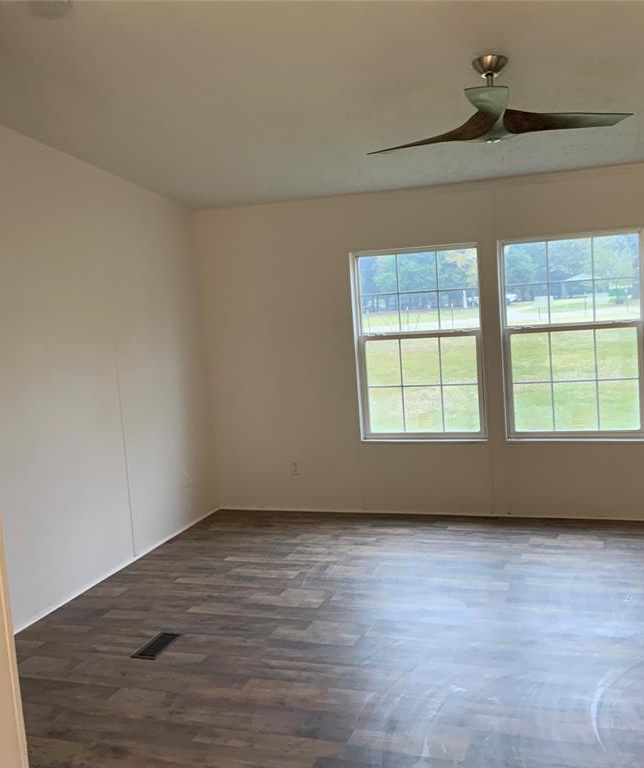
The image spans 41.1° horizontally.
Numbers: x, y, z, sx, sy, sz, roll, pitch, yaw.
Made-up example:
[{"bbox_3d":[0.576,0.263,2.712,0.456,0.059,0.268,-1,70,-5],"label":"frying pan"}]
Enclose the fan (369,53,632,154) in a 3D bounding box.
[{"bbox_3d":[0.671,-1.207,3.593,1.270,0.360,1.200,-2,7,20],"label":"fan"}]

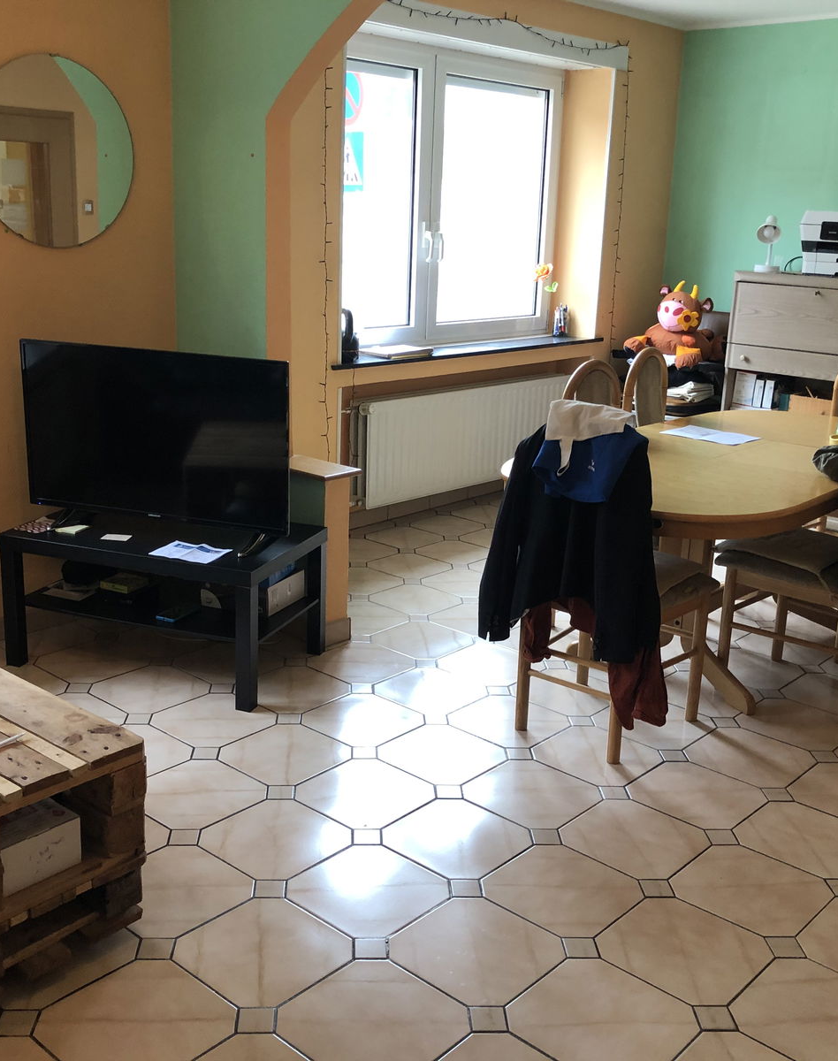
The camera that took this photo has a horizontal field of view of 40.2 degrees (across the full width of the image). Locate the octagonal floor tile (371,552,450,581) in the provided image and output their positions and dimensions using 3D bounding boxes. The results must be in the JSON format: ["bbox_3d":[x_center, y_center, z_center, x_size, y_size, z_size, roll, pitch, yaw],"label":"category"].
[{"bbox_3d":[-0.038,0.158,4.965,0.310,0.010,0.310,16,21,40],"label":"octagonal floor tile"}]

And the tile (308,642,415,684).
[{"bbox_3d":[-0.195,0.460,3.914,0.313,0.010,0.313,15,20,39],"label":"tile"}]

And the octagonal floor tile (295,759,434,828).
[{"bbox_3d":[-0.142,0.697,3.039,0.312,0.010,0.312,15,20,39],"label":"octagonal floor tile"}]

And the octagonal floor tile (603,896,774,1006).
[{"bbox_3d":[0.568,0.896,2.446,0.310,0.010,0.310,16,21,40],"label":"octagonal floor tile"}]

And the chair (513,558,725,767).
[{"bbox_3d":[0.592,0.108,3.407,0.460,1.000,0.490,14,20,36],"label":"chair"}]

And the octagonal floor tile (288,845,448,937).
[{"bbox_3d":[-0.115,0.822,2.615,0.315,0.010,0.315,15,20,39],"label":"octagonal floor tile"}]

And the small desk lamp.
[{"bbox_3d":[1.984,-1.623,6.501,0.140,0.325,0.160,10,17,25],"label":"small desk lamp"}]

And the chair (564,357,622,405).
[{"bbox_3d":[0.792,-0.094,4.122,0.450,0.990,0.510,-14,22,-43],"label":"chair"}]

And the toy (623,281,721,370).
[{"bbox_3d":[1.475,-1.199,6.655,0.480,0.470,0.420,13,19,35],"label":"toy"}]

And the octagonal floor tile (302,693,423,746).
[{"bbox_3d":[-0.168,0.580,3.470,0.310,0.010,0.310,16,21,40],"label":"octagonal floor tile"}]

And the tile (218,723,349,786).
[{"bbox_3d":[-0.378,0.638,3.253,0.313,0.010,0.313,15,20,39],"label":"tile"}]

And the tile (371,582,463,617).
[{"bbox_3d":[-0.012,0.282,4.576,0.313,0.010,0.313,15,20,39],"label":"tile"}]

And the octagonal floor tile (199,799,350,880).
[{"bbox_3d":[-0.351,0.758,2.822,0.310,0.010,0.310,16,21,40],"label":"octagonal floor tile"}]

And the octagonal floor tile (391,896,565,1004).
[{"bbox_3d":[0.120,0.881,2.409,0.312,0.010,0.312,15,20,39],"label":"octagonal floor tile"}]

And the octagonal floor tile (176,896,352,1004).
[{"bbox_3d":[-0.325,0.880,2.399,0.310,0.010,0.310,16,21,40],"label":"octagonal floor tile"}]

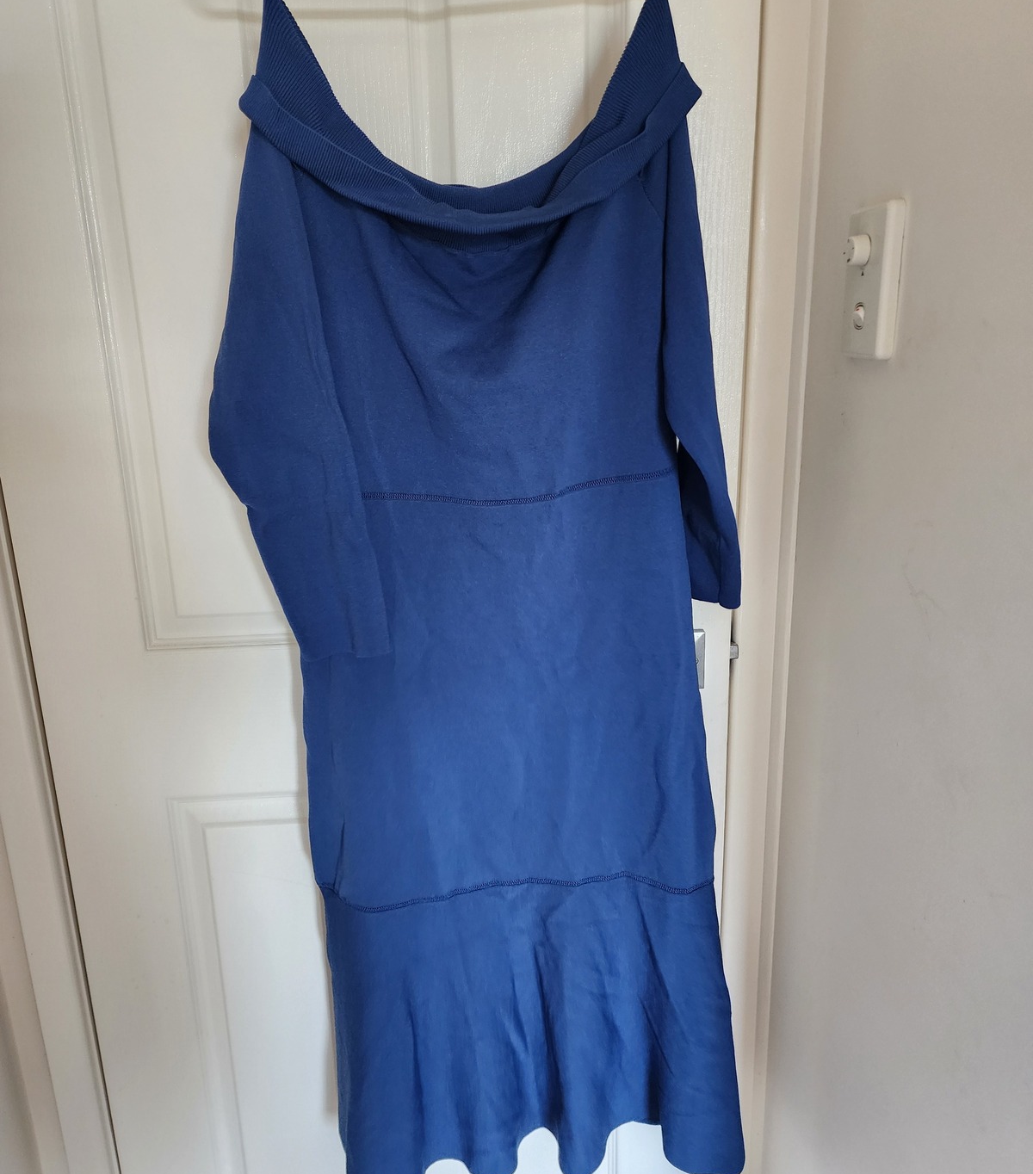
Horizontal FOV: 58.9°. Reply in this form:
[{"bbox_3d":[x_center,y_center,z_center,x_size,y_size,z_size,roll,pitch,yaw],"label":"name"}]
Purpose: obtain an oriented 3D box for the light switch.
[{"bbox_3d":[0.284,-0.249,0.753,0.028,0.116,0.075,-2,15,-2],"label":"light switch"}]

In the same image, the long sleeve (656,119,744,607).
[{"bbox_3d":[0.174,-0.194,0.856,0.100,0.455,0.085,-2,15,-2],"label":"long sleeve"}]

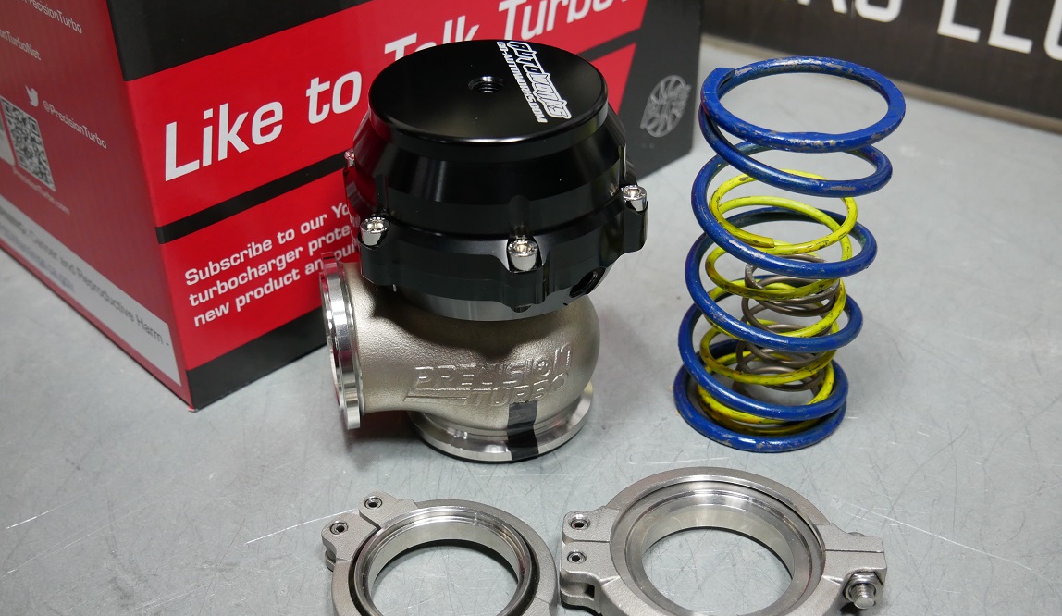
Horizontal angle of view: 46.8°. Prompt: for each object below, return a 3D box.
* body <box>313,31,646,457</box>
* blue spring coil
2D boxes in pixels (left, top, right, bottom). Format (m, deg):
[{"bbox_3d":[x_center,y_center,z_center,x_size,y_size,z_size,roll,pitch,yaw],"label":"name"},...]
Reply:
[{"bbox_3d":[-0.018,-0.017,0.404,0.100,0.122,0.101,-8,36,-11],"label":"body"},{"bbox_3d":[0.082,-0.017,0.406,0.062,0.117,0.062,0,35,0],"label":"blue spring coil"}]

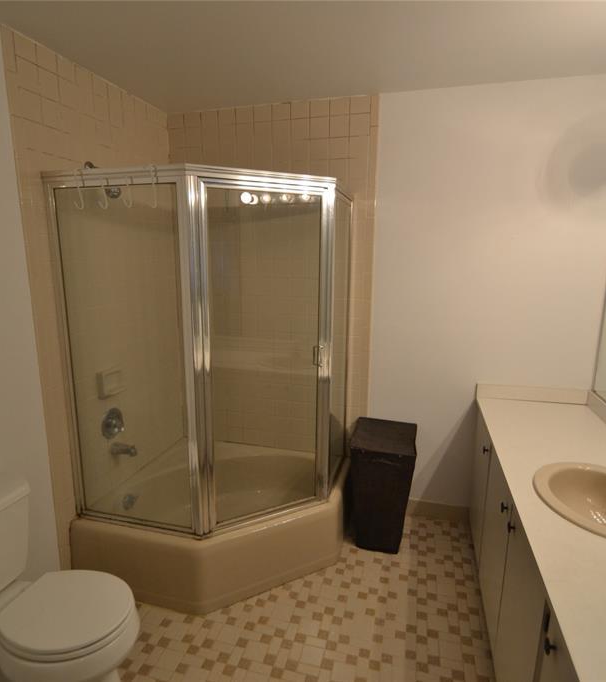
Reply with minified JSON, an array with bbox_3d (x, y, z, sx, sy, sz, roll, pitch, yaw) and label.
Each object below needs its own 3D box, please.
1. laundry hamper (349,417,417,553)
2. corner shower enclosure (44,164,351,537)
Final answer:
[{"bbox_3d":[0.437,0.796,2.329,0.325,0.620,0.330,4,12,15],"label":"laundry hamper"},{"bbox_3d":[-0.398,0.032,2.212,1.150,1.600,0.970,4,12,15],"label":"corner shower enclosure"}]

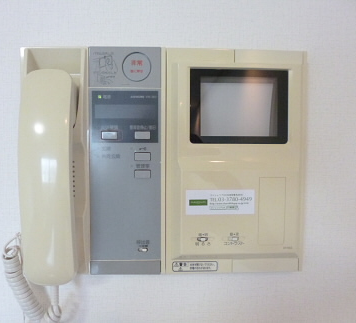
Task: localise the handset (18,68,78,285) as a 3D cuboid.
[{"bbox_3d":[-0.120,0.015,0.291,0.048,0.203,0.047,0,2,-2],"label":"handset"}]

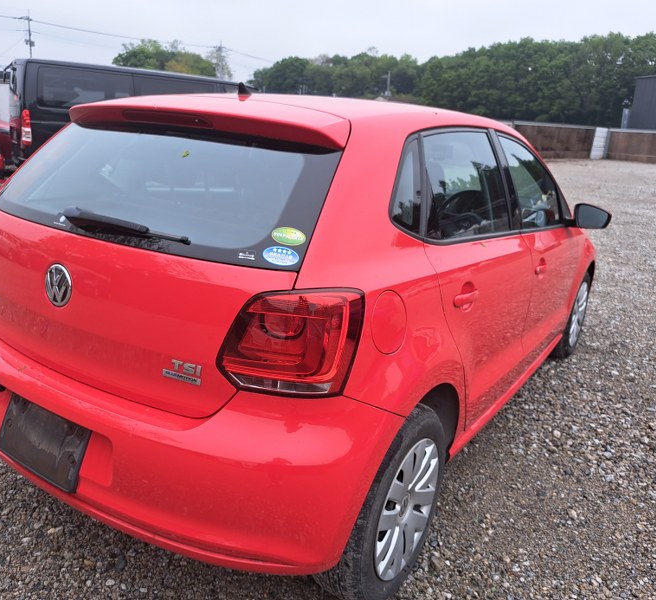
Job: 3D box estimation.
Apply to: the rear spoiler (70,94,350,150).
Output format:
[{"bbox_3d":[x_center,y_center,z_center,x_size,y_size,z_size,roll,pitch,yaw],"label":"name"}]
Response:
[{"bbox_3d":[-0.413,-0.545,1.630,1.180,0.120,0.290,15,20,31],"label":"rear spoiler"}]

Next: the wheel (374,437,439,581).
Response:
[{"bbox_3d":[0.208,0.599,1.634,0.100,0.415,0.415,15,20,31],"label":"wheel"}]

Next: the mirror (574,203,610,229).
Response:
[{"bbox_3d":[1.336,-0.430,2.789,0.190,0.135,0.110,15,20,31],"label":"mirror"}]

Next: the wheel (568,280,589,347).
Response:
[{"bbox_3d":[1.595,0.080,3.625,0.100,0.415,0.415,15,20,31],"label":"wheel"}]

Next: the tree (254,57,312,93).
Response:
[{"bbox_3d":[-6.903,-29.328,79.574,8.800,10.351,8.800,2,17,-6],"label":"tree"}]

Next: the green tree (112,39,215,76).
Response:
[{"bbox_3d":[-17.267,-22.686,58.494,11.000,8.763,11.000,-1,18,-16],"label":"green tree"}]

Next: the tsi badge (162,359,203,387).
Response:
[{"bbox_3d":[-0.323,0.161,1.233,0.102,0.055,0.010,10,18,18],"label":"tsi badge"}]

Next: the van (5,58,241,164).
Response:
[{"bbox_3d":[-2.962,-2.969,9.983,4.695,1.980,1.695,-9,21,-36],"label":"van"}]

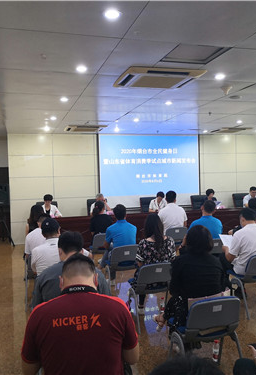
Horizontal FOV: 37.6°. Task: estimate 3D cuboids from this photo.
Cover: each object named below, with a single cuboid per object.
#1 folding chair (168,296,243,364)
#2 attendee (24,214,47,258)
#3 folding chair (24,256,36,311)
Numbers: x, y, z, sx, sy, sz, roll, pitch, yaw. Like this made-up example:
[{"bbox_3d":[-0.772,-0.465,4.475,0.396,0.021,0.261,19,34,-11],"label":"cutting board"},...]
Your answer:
[{"bbox_3d":[0.607,1.203,3.019,0.520,0.740,0.520,-2,1,-18],"label":"folding chair"},{"bbox_3d":[-1.190,0.962,5.288,0.500,1.220,0.780,-2,1,-16],"label":"attendee"},{"bbox_3d":[-1.129,1.204,5.069,0.530,0.740,0.530,-2,1,-16],"label":"folding chair"}]

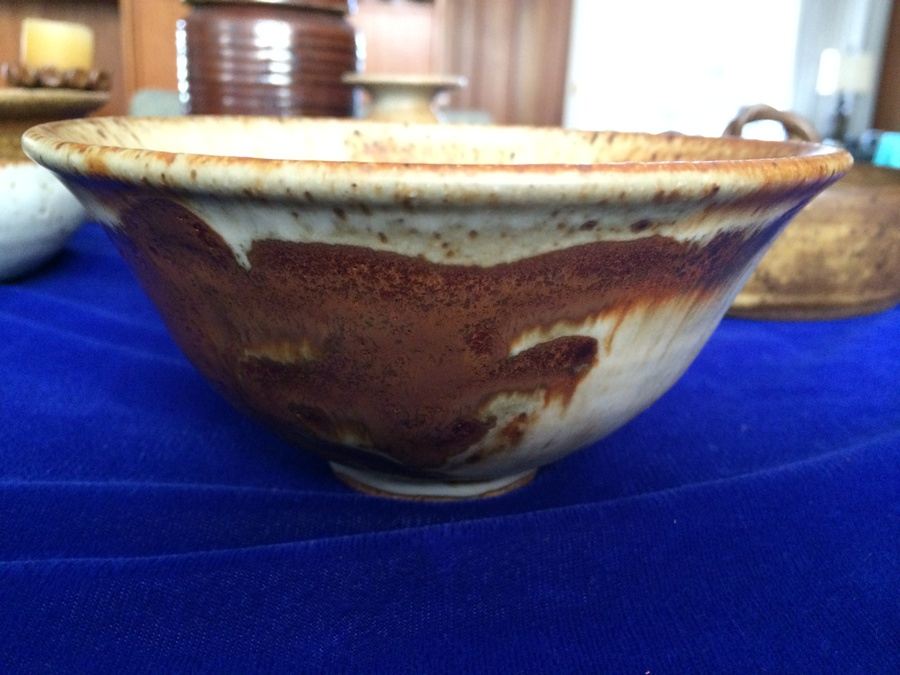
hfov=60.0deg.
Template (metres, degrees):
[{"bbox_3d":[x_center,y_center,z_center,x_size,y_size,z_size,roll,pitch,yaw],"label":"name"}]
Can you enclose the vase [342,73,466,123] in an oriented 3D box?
[{"bbox_3d":[-0.035,-0.139,0.585,0.090,0.105,0.090,2,17,0],"label":"vase"}]

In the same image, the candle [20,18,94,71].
[{"bbox_3d":[-0.352,-0.254,0.700,0.058,0.056,0.058,2,17,0],"label":"candle"}]

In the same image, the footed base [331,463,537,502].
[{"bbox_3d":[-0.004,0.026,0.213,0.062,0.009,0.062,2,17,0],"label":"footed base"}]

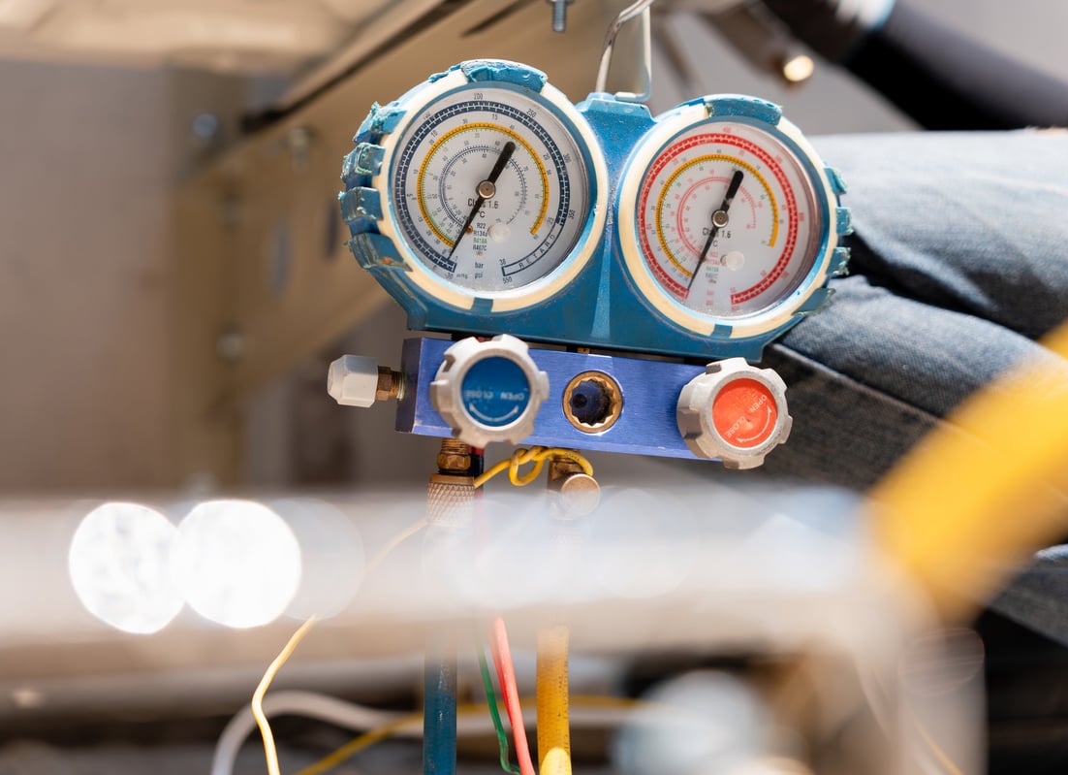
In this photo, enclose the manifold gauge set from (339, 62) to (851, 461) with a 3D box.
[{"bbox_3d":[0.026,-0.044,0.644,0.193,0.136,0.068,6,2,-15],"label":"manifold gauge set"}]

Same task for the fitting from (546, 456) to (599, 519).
[{"bbox_3d":[0.014,0.036,0.658,0.017,0.025,0.025,6,2,-15],"label":"fitting"}]

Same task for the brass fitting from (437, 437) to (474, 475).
[{"bbox_3d":[-0.029,0.025,0.649,0.013,0.013,0.013,6,2,-15],"label":"brass fitting"}]

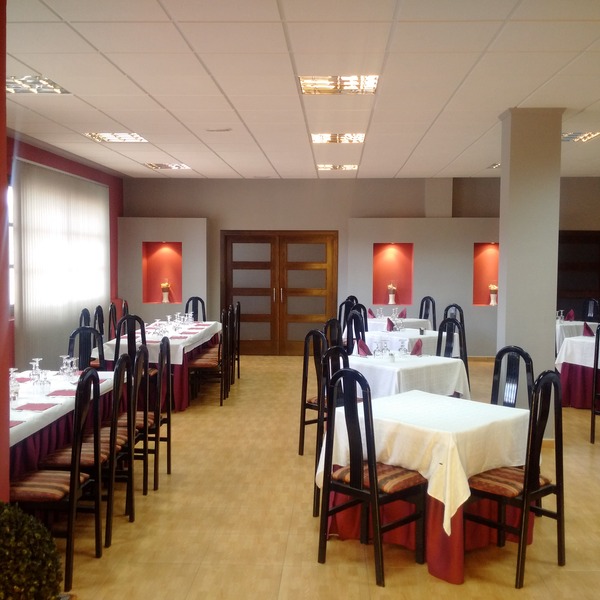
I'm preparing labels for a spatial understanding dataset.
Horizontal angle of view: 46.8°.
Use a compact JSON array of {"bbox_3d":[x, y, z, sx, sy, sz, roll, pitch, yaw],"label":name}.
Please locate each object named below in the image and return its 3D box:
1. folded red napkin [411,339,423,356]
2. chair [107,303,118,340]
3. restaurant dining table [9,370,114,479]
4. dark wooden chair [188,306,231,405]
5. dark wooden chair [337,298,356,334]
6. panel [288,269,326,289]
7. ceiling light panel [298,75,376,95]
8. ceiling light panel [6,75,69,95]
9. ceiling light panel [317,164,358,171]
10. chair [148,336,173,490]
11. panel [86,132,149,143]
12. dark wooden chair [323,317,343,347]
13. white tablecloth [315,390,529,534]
[{"bbox_3d":[1.030,0.414,6.136,0.090,0.145,0.110,-3,5,-42],"label":"folded red napkin"},{"bbox_3d":[-2.039,0.568,8.304,0.460,1.055,0.430,1,4,3],"label":"chair"},{"bbox_3d":[-1.731,0.975,4.107,0.800,0.760,2.260,1,4,3],"label":"restaurant dining table"},{"bbox_3d":[-1.037,0.614,7.639,0.460,1.055,0.430,1,4,3],"label":"dark wooden chair"},{"bbox_3d":[0.750,0.532,9.129,0.430,1.055,0.460,4,5,43],"label":"dark wooden chair"},{"bbox_3d":[0.124,-0.352,11.454,0.625,0.310,0.030,1,3,3],"label":"panel"},{"bbox_3d":[0.291,-1.659,5.324,0.605,0.060,0.580,1,3,3],"label":"ceiling light panel"},{"bbox_3d":[-2.174,-1.695,5.419,0.610,0.060,0.590,1,3,3],"label":"ceiling light panel"},{"bbox_3d":[0.540,-1.934,9.995,0.610,0.060,0.590,1,3,3],"label":"ceiling light panel"},{"bbox_3d":[-1.158,0.764,4.885,0.430,1.040,0.425,1,3,4],"label":"chair"},{"bbox_3d":[-2.051,-1.826,7.772,0.605,0.060,0.580,1,3,3],"label":"panel"},{"bbox_3d":[0.460,0.702,6.283,0.430,1.040,0.425,3,4,38],"label":"dark wooden chair"},{"bbox_3d":[0.743,0.864,3.951,0.870,0.497,0.870,-3,5,-44],"label":"white tablecloth"}]

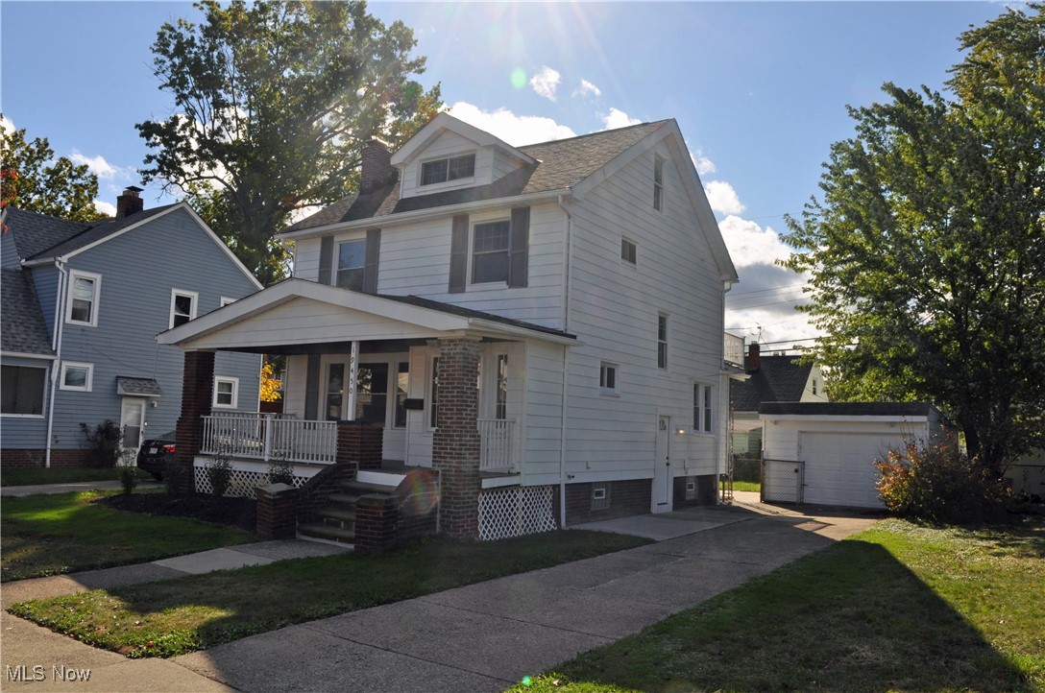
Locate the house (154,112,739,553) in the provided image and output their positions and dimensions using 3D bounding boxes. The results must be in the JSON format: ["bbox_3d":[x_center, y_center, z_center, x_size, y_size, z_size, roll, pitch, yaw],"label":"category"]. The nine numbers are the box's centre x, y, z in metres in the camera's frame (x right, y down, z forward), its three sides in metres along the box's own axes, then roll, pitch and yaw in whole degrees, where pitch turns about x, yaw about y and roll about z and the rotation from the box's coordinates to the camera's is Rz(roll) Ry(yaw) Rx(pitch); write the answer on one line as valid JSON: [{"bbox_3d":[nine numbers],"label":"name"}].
[{"bbox_3d":[-0.890,-0.854,19.095,8.530,9.150,11.700,-1,-7,35],"label":"house"}]

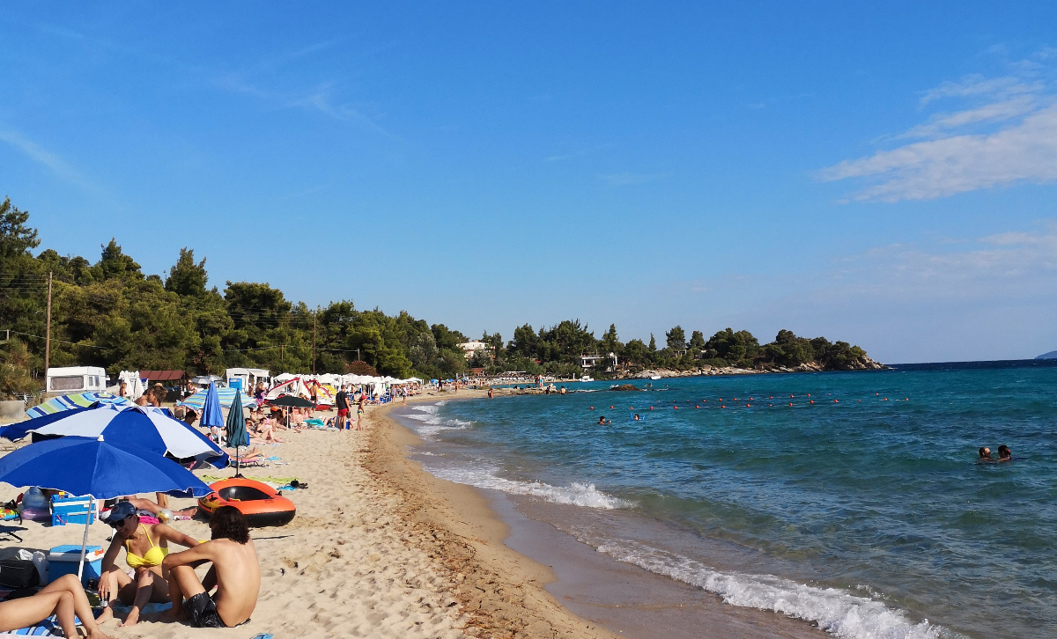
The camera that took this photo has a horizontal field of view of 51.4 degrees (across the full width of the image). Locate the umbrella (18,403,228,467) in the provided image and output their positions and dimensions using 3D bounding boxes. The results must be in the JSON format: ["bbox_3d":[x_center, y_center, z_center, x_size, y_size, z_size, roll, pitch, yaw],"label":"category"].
[{"bbox_3d":[-3.873,1.564,10.361,2.100,1.530,2.100,8,-3,1],"label":"umbrella"}]

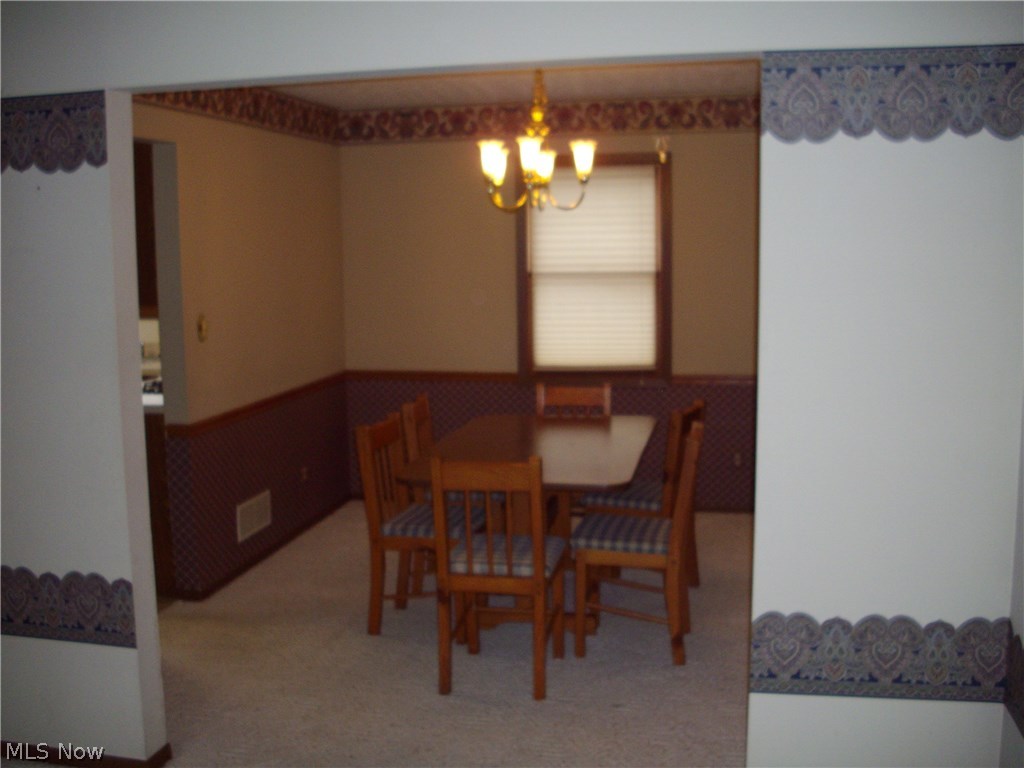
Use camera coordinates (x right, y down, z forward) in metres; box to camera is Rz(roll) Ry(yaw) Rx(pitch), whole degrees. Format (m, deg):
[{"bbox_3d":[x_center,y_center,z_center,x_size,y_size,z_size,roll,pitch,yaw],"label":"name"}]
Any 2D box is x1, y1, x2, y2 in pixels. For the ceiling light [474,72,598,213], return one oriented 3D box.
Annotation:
[{"bbox_3d":[0.117,-1.078,4.797,0.535,0.655,0.535,1,8,12],"label":"ceiling light"}]

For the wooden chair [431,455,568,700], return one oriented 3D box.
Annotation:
[{"bbox_3d":[-0.036,0.669,4.138,0.420,0.905,0.505,1,8,12],"label":"wooden chair"}]

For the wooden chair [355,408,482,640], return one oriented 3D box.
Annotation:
[{"bbox_3d":[-0.355,0.595,4.711,0.505,0.905,0.420,1,8,15],"label":"wooden chair"}]

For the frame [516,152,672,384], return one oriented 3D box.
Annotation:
[{"bbox_3d":[0.482,-0.671,6.484,0.925,1.370,0.080,1,8,12],"label":"frame"}]

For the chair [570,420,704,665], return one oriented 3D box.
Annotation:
[{"bbox_3d":[0.517,0.620,4.443,0.505,0.905,0.420,1,8,12],"label":"chair"}]

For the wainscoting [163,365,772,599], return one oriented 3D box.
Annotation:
[{"bbox_3d":[0.029,0.492,5.694,2.860,0.830,2.050,1,8,12],"label":"wainscoting"}]

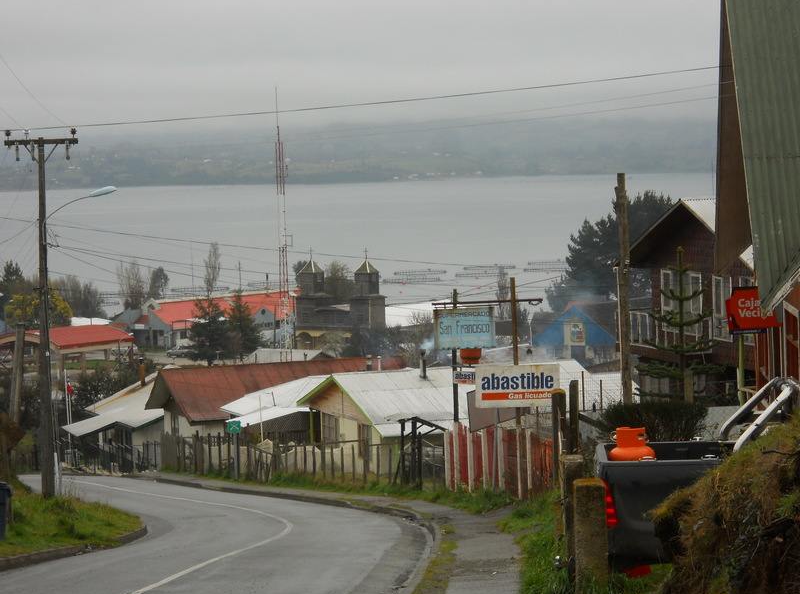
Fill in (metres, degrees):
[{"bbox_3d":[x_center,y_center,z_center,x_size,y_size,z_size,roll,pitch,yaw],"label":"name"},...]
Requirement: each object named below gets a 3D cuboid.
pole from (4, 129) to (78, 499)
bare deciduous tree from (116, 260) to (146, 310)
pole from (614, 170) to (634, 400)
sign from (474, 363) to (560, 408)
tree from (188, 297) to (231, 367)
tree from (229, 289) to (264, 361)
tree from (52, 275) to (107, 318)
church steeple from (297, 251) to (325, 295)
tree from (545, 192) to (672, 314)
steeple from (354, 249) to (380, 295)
[{"bbox_3d":[-9.553,0.445,71.000,2.000,9.950,0.400,-1,3,0],"label":"pole"},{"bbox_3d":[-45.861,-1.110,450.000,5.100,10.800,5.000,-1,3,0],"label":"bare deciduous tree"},{"bbox_3d":[5.380,0.155,63.000,0.280,6.200,0.280,-1,3,0],"label":"pole"},{"bbox_3d":[2.765,2.094,62.000,2.000,1.030,0.080,-1,3,0],"label":"sign"},{"bbox_3d":[-26.175,4.740,362.000,5.800,9.300,5.600,-1,3,0],"label":"tree"},{"bbox_3d":[-22.119,4.003,370.000,5.500,10.000,5.400,-1,3,0],"label":"tree"},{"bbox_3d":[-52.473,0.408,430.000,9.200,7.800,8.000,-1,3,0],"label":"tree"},{"bbox_3d":[-13.520,-3.701,398.000,2.850,6.700,2.850,1,4,34],"label":"church steeple"},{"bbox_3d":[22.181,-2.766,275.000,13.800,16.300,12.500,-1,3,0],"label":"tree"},{"bbox_3d":[-4.836,-3.645,392.000,2.850,6.700,2.850,1,4,34],"label":"steeple"}]

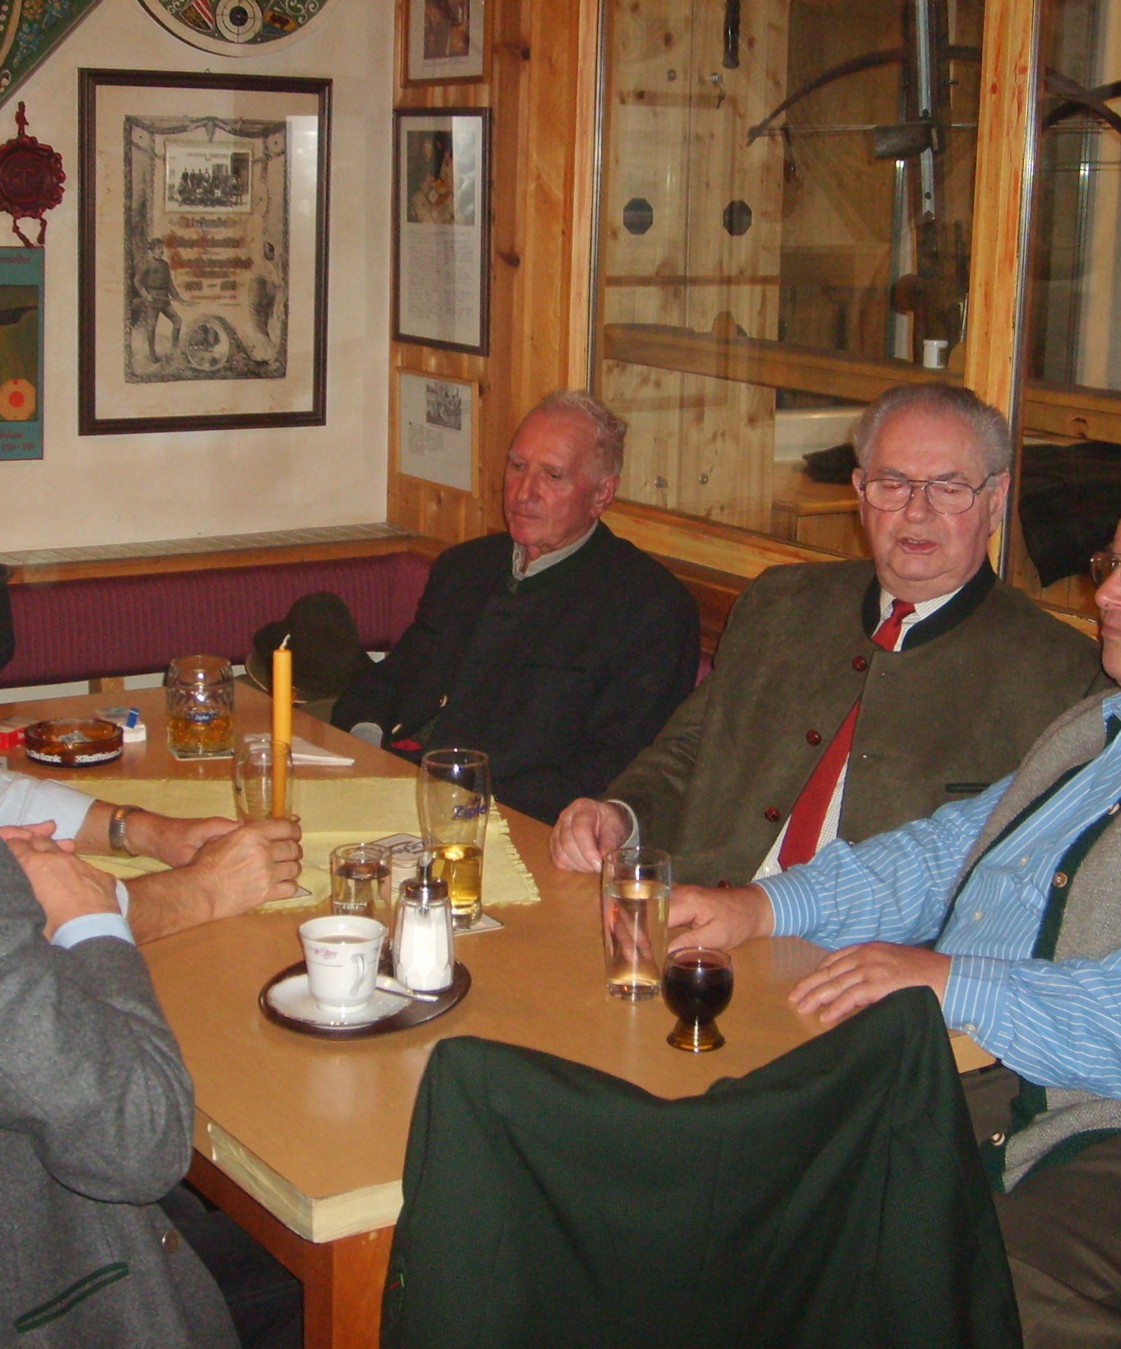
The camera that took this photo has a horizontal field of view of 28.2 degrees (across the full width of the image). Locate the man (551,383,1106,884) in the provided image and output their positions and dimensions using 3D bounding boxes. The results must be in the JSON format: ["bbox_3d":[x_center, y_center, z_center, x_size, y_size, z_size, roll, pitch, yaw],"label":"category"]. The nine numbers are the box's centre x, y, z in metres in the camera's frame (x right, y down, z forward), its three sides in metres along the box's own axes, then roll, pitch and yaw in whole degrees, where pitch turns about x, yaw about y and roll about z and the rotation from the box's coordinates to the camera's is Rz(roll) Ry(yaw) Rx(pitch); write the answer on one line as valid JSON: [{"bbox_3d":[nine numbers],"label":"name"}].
[{"bbox_3d":[0.302,0.346,2.598,0.580,1.333,0.660,12,17,39],"label":"man"}]

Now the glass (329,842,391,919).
[{"bbox_3d":[-0.209,0.241,2.317,0.065,0.117,0.065,2,13,0],"label":"glass"}]

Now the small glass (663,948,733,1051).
[{"bbox_3d":[0.133,0.311,2.134,0.067,0.083,0.067,2,13,0],"label":"small glass"}]

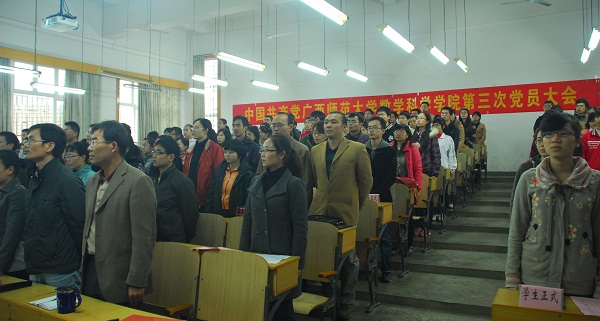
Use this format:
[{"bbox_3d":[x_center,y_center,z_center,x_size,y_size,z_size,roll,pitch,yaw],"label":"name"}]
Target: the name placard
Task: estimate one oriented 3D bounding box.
[{"bbox_3d":[1.057,0.599,1.970,0.175,0.100,0.050,0,0,22],"label":"name placard"}]

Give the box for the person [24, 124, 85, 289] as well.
[{"bbox_3d":[-1.537,0.635,2.825,0.460,1.720,0.290,0,0,37],"label":"person"}]

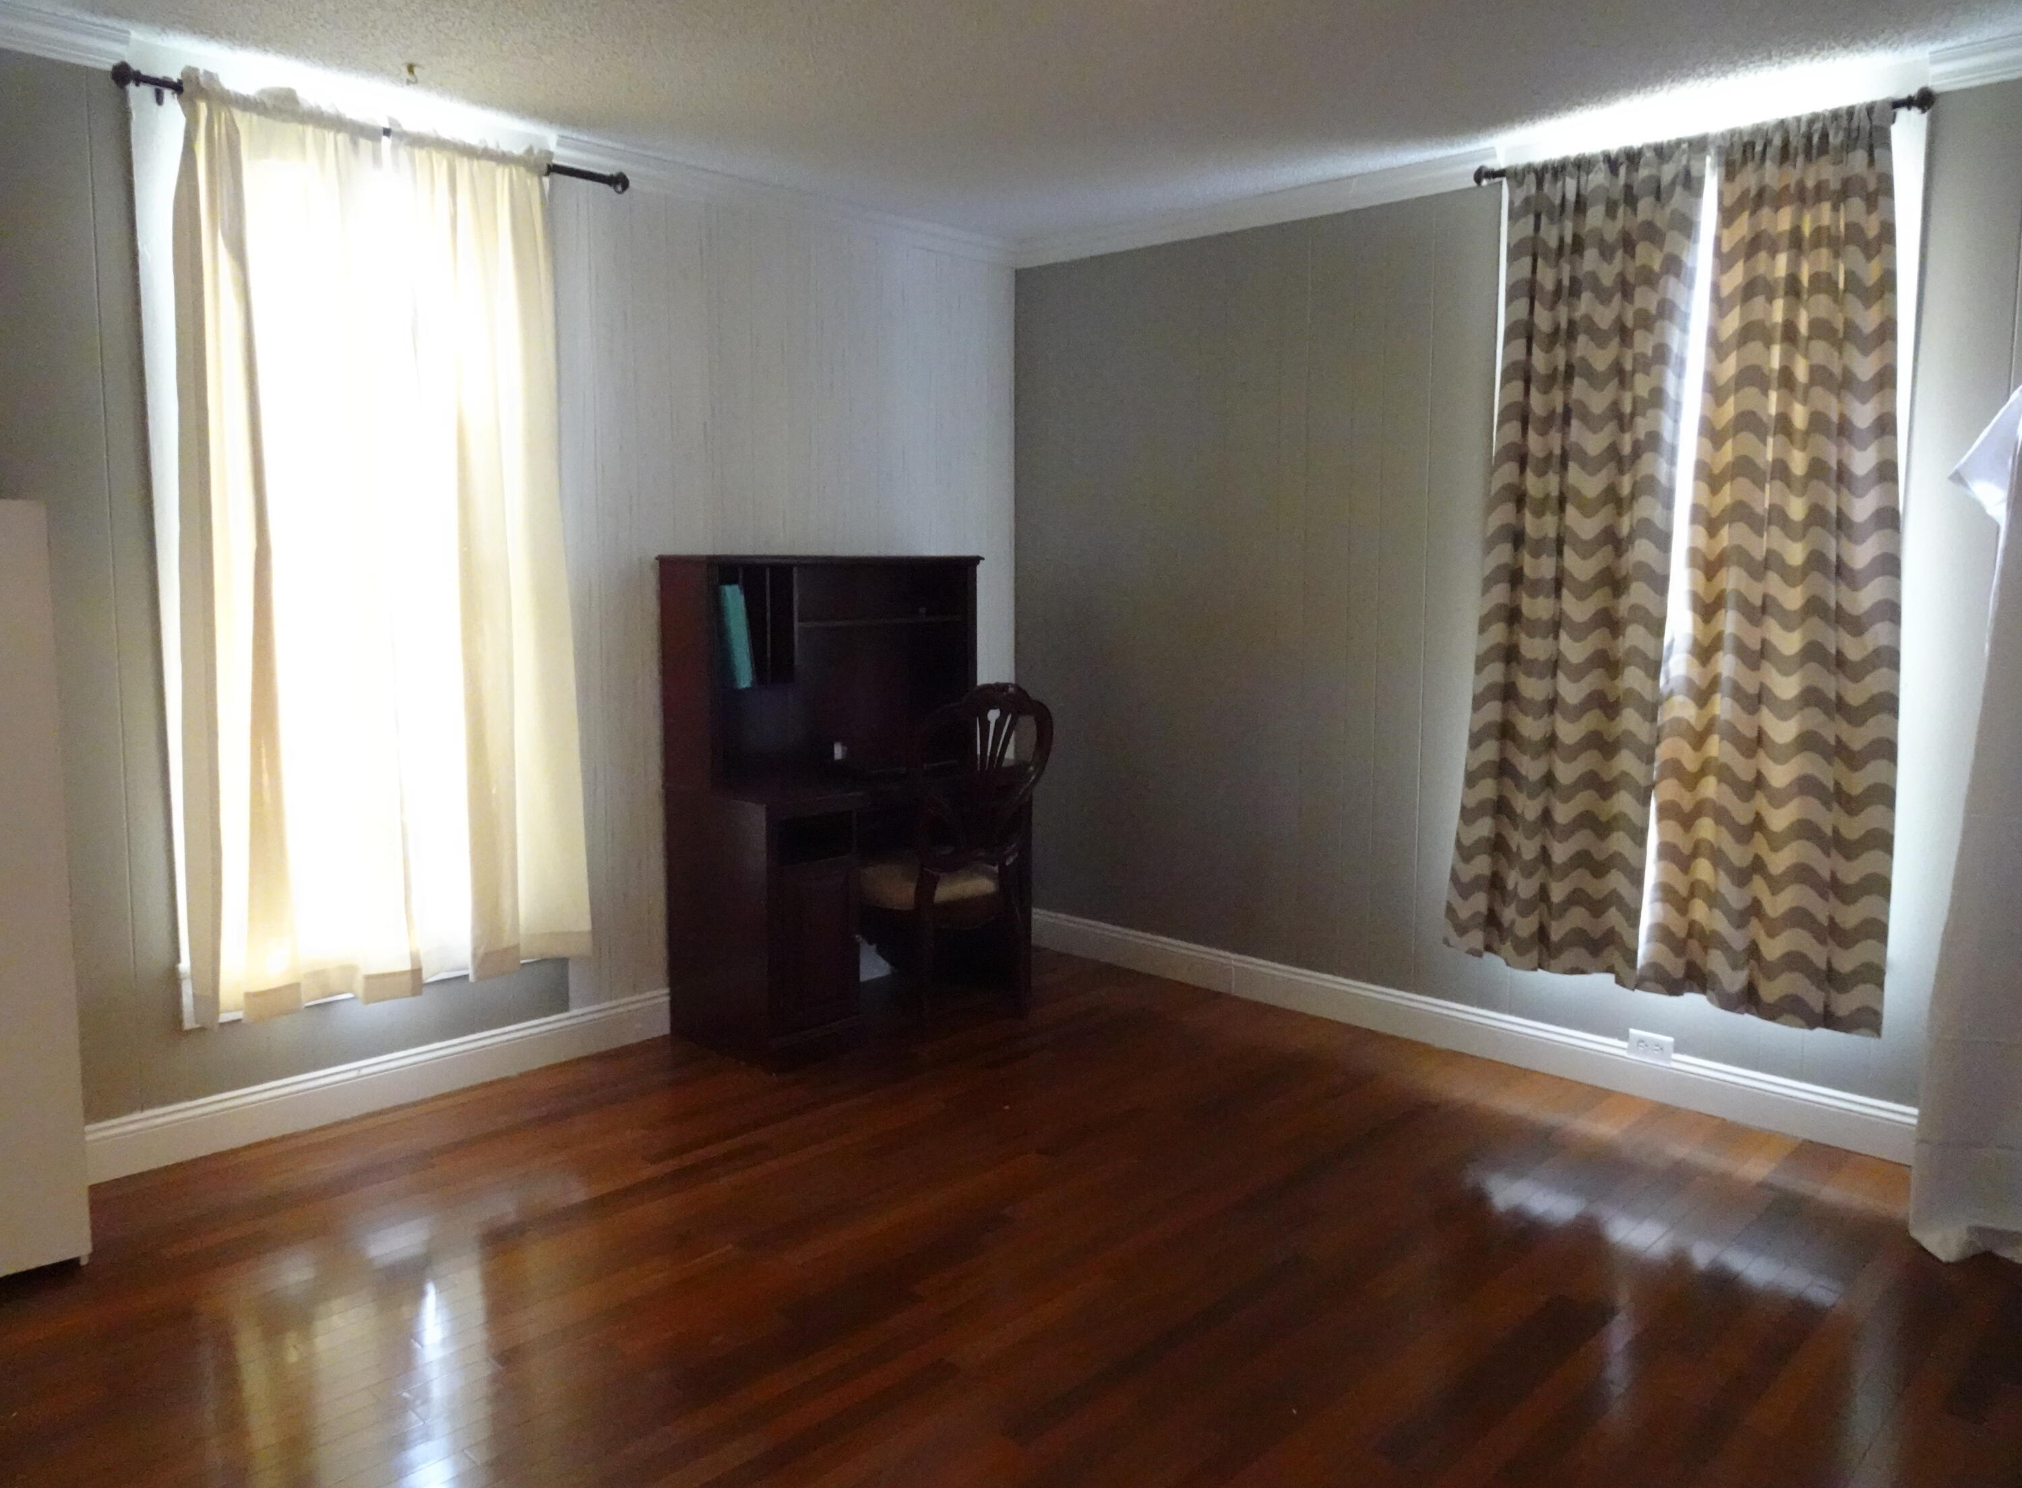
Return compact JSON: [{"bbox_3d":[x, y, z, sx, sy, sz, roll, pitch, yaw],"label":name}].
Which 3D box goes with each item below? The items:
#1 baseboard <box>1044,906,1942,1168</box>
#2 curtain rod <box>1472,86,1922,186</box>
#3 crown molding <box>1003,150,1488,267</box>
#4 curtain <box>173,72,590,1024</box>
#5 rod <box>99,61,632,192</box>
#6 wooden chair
[{"bbox_3d":[1.079,0.806,4.269,2.924,0.142,0.018,7,9,43],"label":"baseboard"},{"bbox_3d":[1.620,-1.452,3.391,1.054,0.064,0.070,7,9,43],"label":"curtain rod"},{"bbox_3d":[0.655,-1.640,4.380,1.743,0.075,0.065,7,9,43],"label":"crown molding"},{"bbox_3d":[-1.490,-0.418,3.394,0.110,2.095,0.987,7,9,43],"label":"curtain"},{"bbox_3d":[-1.439,-1.438,3.322,0.070,0.070,1.204,7,9,43],"label":"rod"},{"bbox_3d":[-0.250,0.330,4.375,0.570,1.040,0.550,7,9,43],"label":"wooden chair"}]

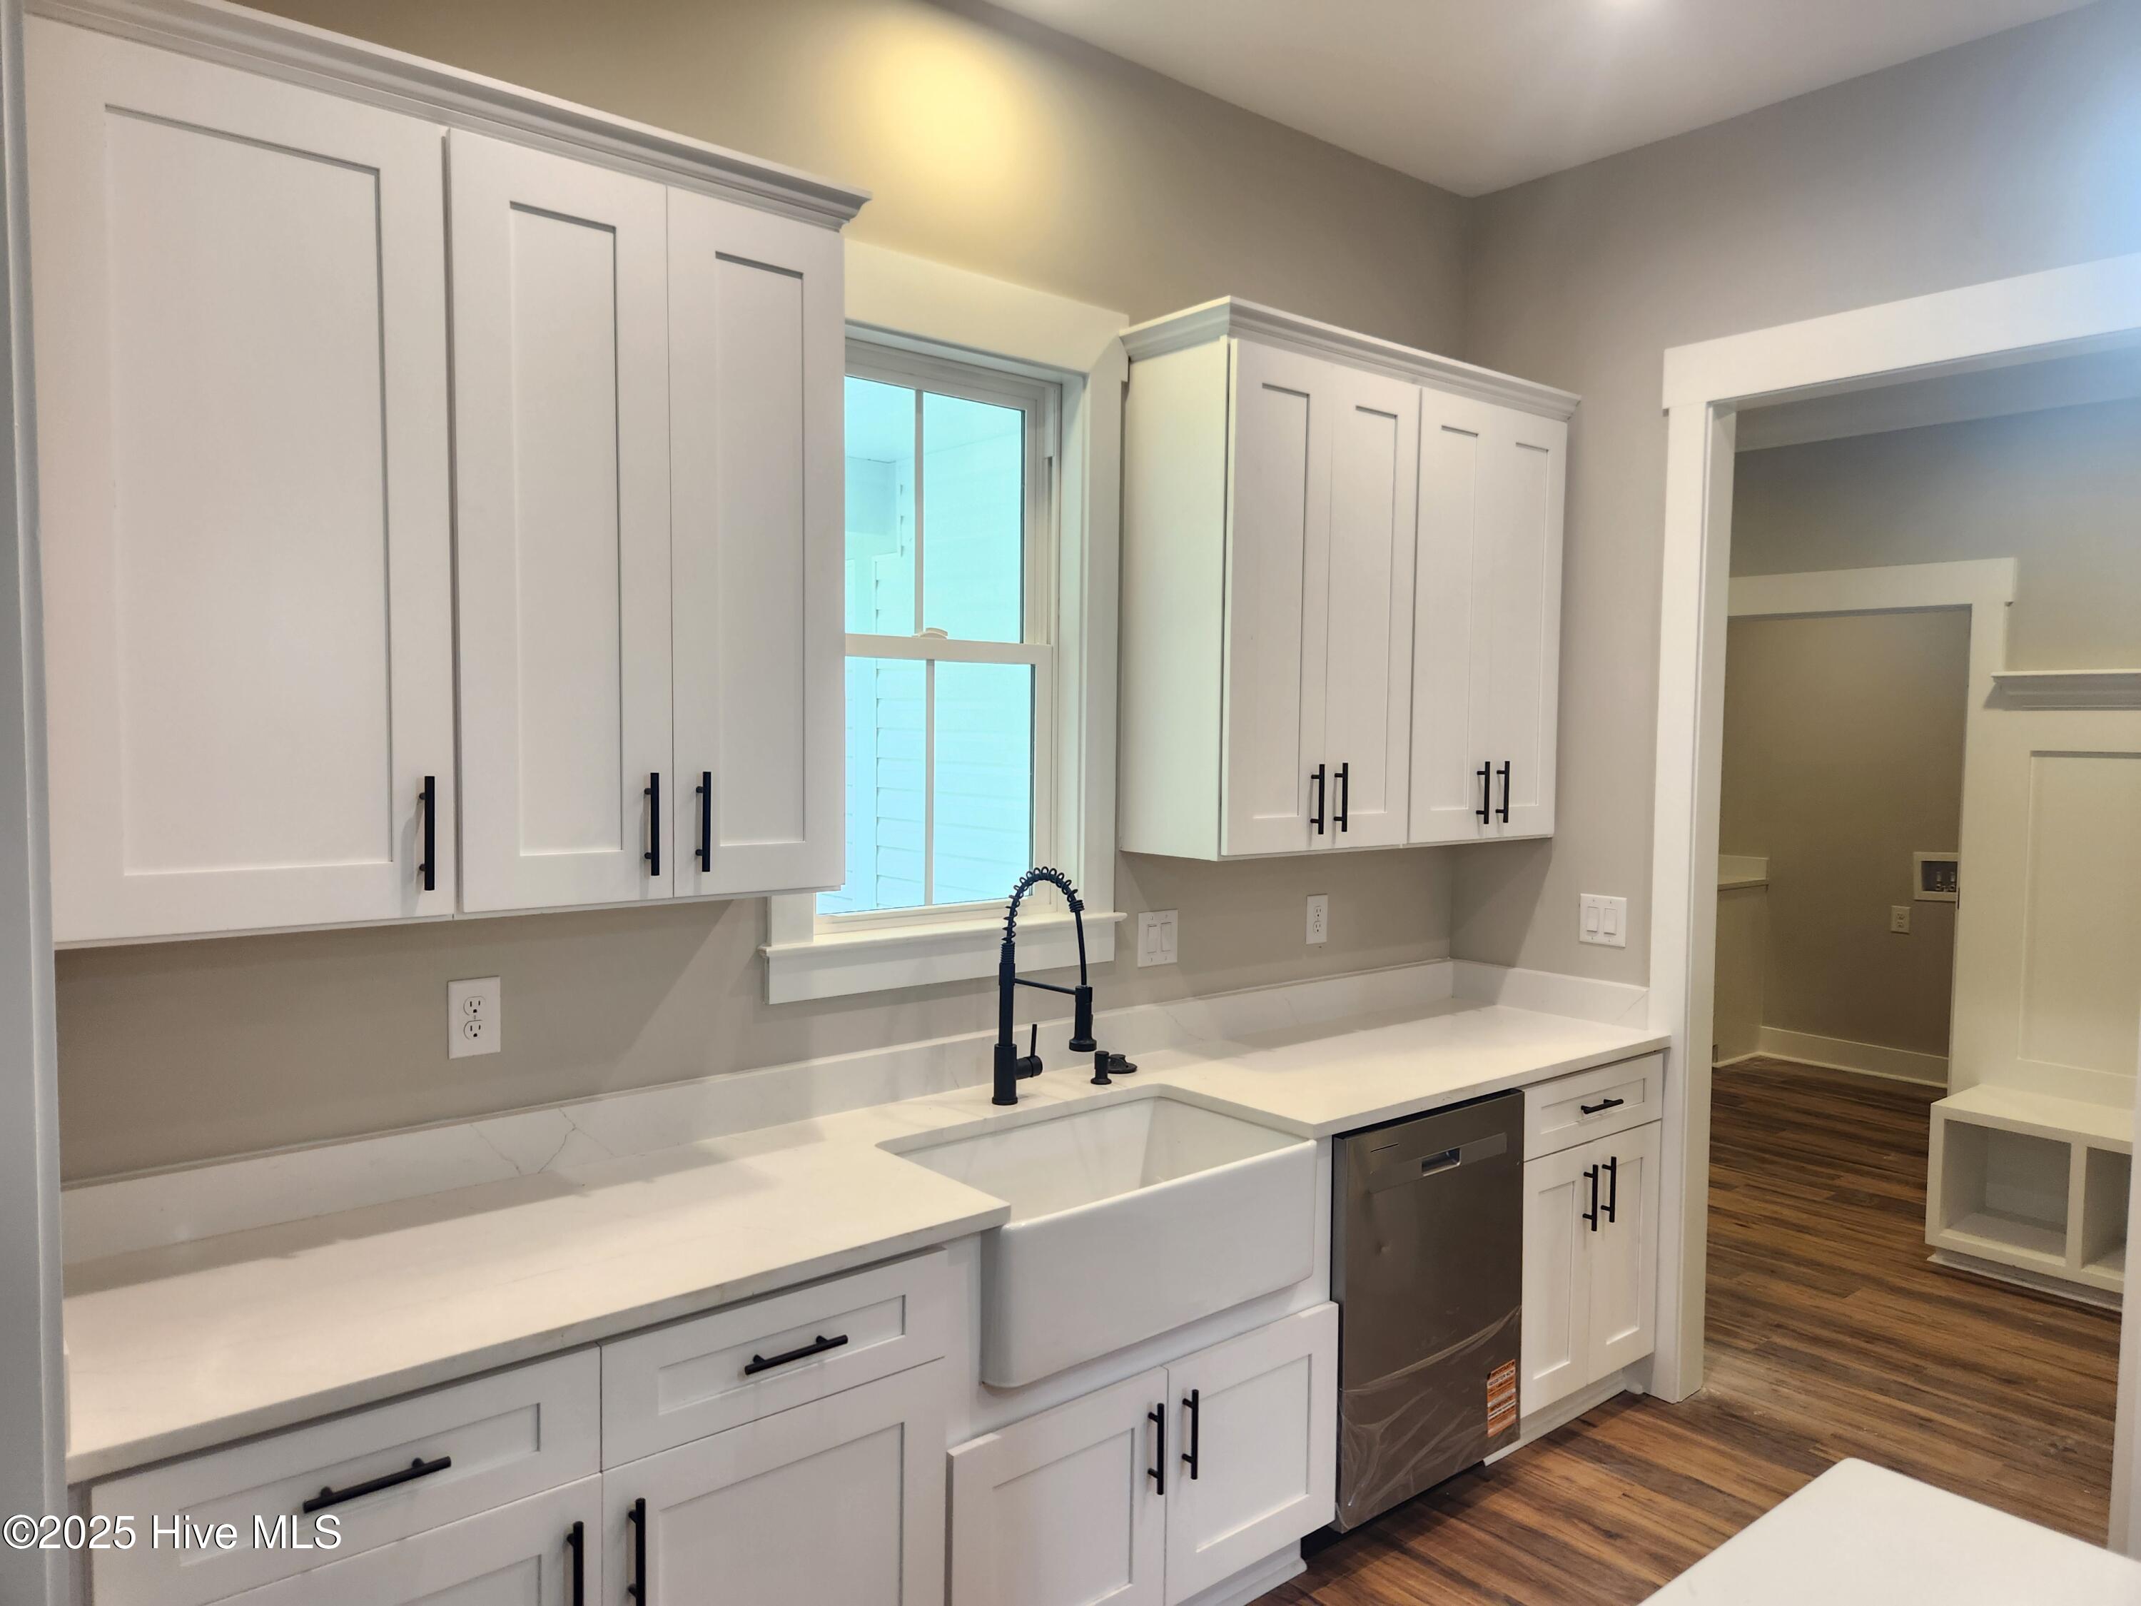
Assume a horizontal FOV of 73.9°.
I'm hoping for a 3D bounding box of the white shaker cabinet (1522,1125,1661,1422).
[{"bbox_3d":[1.019,1.052,3.551,0.597,0.575,0.623,-2,4,-40],"label":"white shaker cabinet"}]

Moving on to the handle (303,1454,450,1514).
[{"bbox_3d":[-0.778,0.761,1.597,0.150,0.013,0.038,-2,4,-40],"label":"handle"}]

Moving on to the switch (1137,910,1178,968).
[{"bbox_3d":[0.199,0.306,3.201,0.121,0.120,0.009,-2,4,-40],"label":"switch"}]

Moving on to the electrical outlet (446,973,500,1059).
[{"bbox_3d":[-0.946,0.341,2.260,0.080,0.124,0.007,-2,4,-40],"label":"electrical outlet"}]

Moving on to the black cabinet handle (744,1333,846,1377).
[{"bbox_3d":[-0.372,0.740,1.915,0.154,0.012,0.035,-2,4,-40],"label":"black cabinet handle"}]

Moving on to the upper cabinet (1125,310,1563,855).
[{"bbox_3d":[0.676,-0.453,3.334,1.273,1.105,0.355,-2,4,-40],"label":"upper cabinet"}]

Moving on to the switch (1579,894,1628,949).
[{"bbox_3d":[1.338,0.296,3.571,0.009,0.120,0.121,-2,4,-40],"label":"switch"}]

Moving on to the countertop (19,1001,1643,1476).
[{"bbox_3d":[0.032,0.605,2.682,3.209,0.029,0.643,-2,4,-40],"label":"countertop"}]

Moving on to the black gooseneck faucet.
[{"bbox_3d":[-0.034,0.355,2.719,0.116,0.464,0.265,-2,4,-44],"label":"black gooseneck faucet"}]

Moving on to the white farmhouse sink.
[{"bbox_3d":[0.009,0.749,2.531,0.762,0.252,0.453,-2,4,-40],"label":"white farmhouse sink"}]

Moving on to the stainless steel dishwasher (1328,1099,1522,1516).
[{"bbox_3d":[0.561,1.015,3.124,0.602,0.821,0.607,-2,4,-40],"label":"stainless steel dishwasher"}]

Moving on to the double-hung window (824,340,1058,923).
[{"bbox_3d":[-0.305,-0.326,2.917,0.666,1.147,0.095,-2,4,-40],"label":"double-hung window"}]

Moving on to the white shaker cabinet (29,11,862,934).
[{"bbox_3d":[-0.855,-0.402,2.065,1.109,1.104,0.355,-2,4,-40],"label":"white shaker cabinet"}]

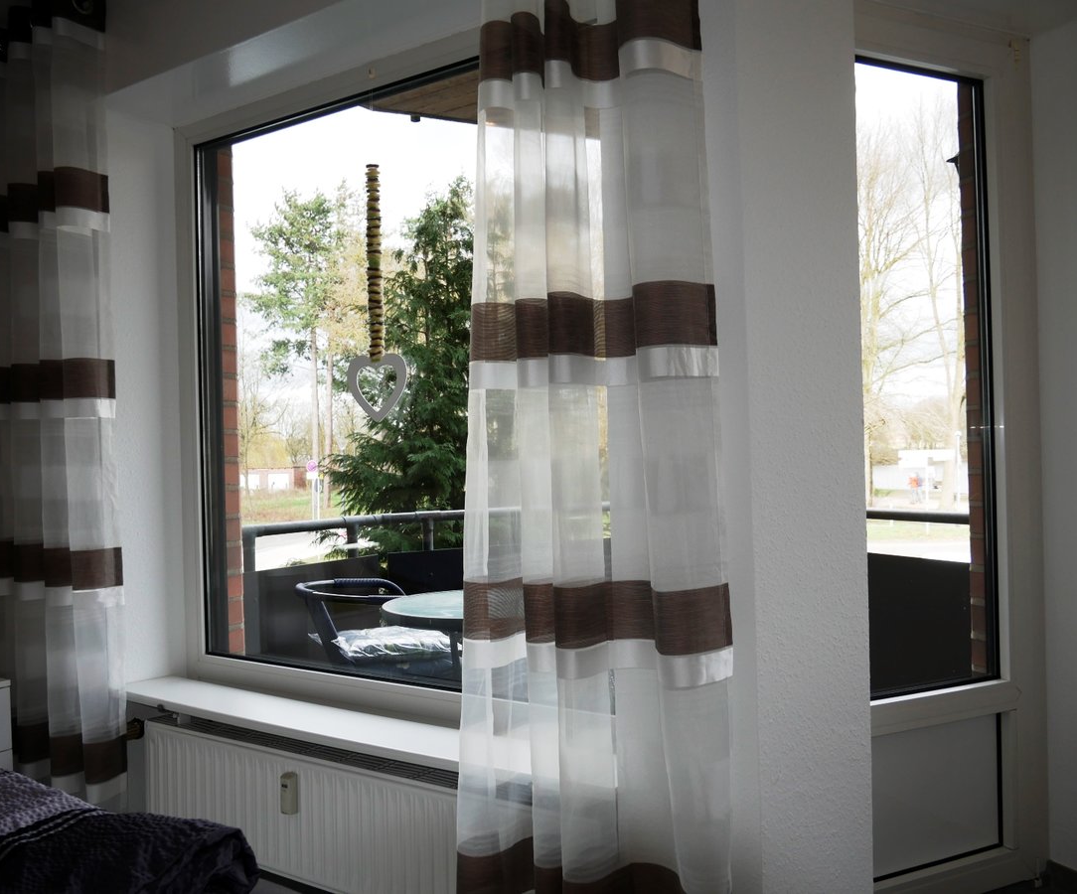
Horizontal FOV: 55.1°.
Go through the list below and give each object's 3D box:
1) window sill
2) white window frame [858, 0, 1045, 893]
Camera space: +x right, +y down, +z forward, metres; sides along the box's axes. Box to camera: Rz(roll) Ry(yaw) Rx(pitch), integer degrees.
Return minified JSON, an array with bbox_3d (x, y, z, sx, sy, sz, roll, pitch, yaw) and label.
[{"bbox_3d":[-0.460,0.671,2.479,1.600,0.028,0.205,-2,0,36],"label":"window sill"},{"bbox_3d":[0.814,0.035,2.348,0.877,2.052,0.080,-2,0,-26],"label":"white window frame"}]

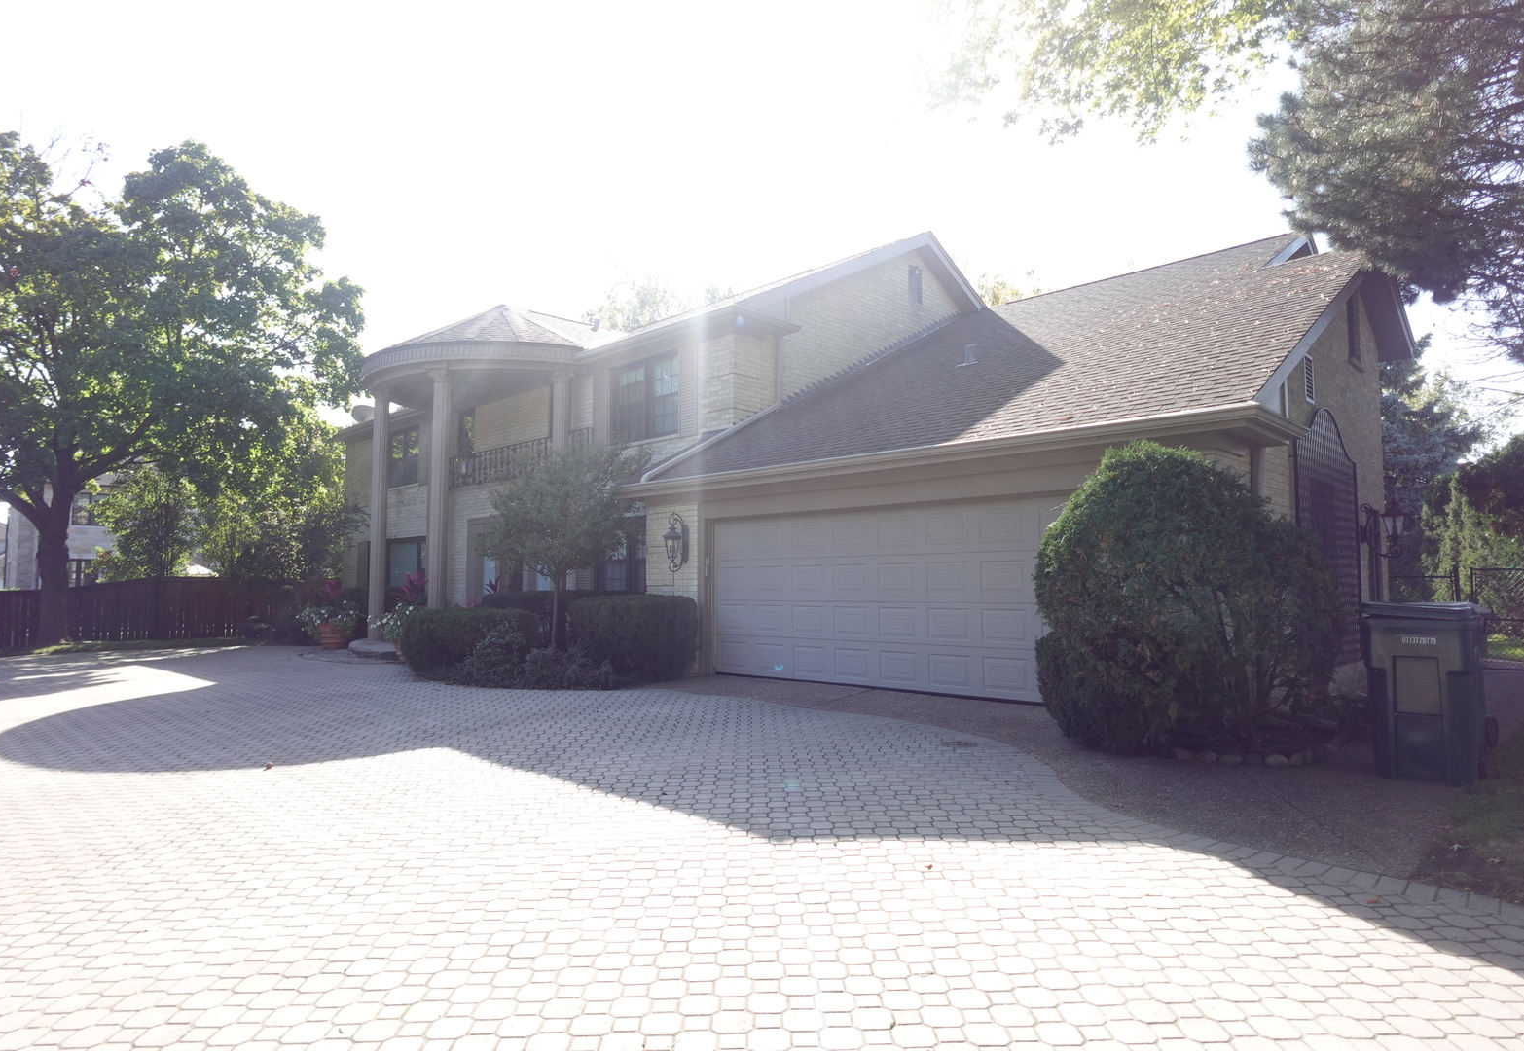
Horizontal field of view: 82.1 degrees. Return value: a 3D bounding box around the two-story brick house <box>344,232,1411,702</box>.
[{"bbox_3d":[-0.299,-1.975,21.394,25.900,9.400,14.900,-4,-5,43],"label":"two-story brick house"}]

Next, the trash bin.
[{"bbox_3d":[4.279,1.058,5.671,0.630,1.090,0.760,-3,-5,39],"label":"trash bin"}]

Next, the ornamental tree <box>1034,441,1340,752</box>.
[{"bbox_3d":[3.474,0.514,7.152,2.150,2.400,2.100,-4,-5,43],"label":"ornamental tree"}]

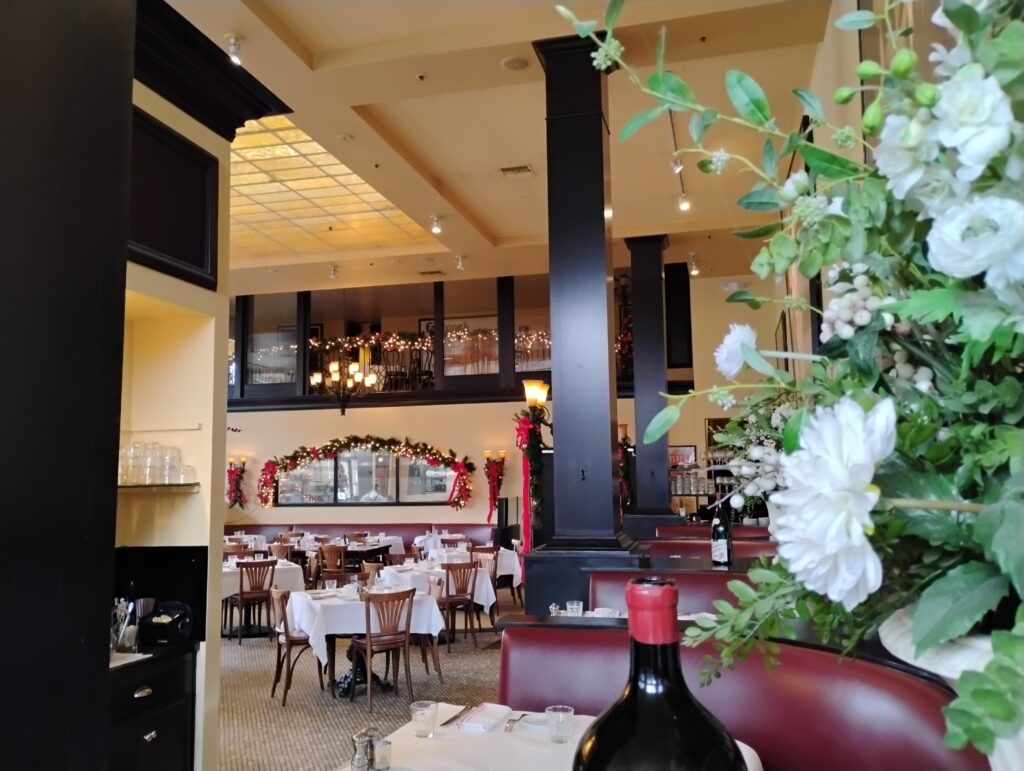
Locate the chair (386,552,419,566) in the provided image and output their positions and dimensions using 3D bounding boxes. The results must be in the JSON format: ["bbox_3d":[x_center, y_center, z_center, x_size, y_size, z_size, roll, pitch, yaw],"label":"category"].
[{"bbox_3d":[-1.041,2.224,8.716,0.440,0.870,0.500,2,-7,-28],"label":"chair"}]

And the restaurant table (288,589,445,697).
[{"bbox_3d":[-1.327,2.215,7.241,0.960,0.760,0.970,3,-7,-31],"label":"restaurant table"}]

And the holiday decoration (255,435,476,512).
[{"bbox_3d":[-2.477,1.471,14.026,3.850,1.200,0.250,-2,-6,14],"label":"holiday decoration"}]

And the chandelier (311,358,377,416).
[{"bbox_3d":[-2.163,0.026,10.646,0.830,0.730,0.830,-1,-6,0],"label":"chandelier"}]

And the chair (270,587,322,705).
[{"bbox_3d":[-1.706,2.116,6.823,0.490,0.880,0.430,3,-7,-31],"label":"chair"}]

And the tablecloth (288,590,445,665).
[{"bbox_3d":[-1.319,2.070,7.254,0.980,0.470,1.000,3,-7,-31],"label":"tablecloth"}]

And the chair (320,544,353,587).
[{"bbox_3d":[-2.093,2.411,10.309,0.430,0.870,0.500,-2,-6,14],"label":"chair"}]

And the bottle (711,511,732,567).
[{"bbox_3d":[1.429,0.980,5.686,0.135,0.500,0.135,-5,-8,37],"label":"bottle"}]

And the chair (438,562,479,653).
[{"bbox_3d":[-0.607,2.301,8.731,0.430,0.880,0.490,2,-7,-27],"label":"chair"}]

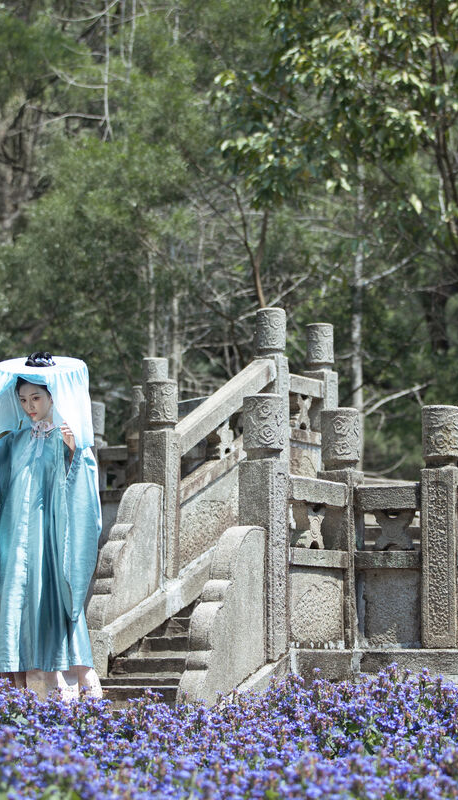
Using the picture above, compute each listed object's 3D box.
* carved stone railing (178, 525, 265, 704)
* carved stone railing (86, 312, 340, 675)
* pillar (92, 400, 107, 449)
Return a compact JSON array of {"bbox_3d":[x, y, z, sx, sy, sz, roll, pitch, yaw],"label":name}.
[{"bbox_3d":[-0.020,1.034,14.031,0.154,0.906,0.649,-3,-6,29],"label":"carved stone railing"},{"bbox_3d":[-0.055,0.569,19.014,0.206,2.462,3.065,-3,-6,29],"label":"carved stone railing"},{"bbox_3d":[-1.148,0.634,24.969,0.199,1.256,0.199,-1,-6,11],"label":"pillar"}]

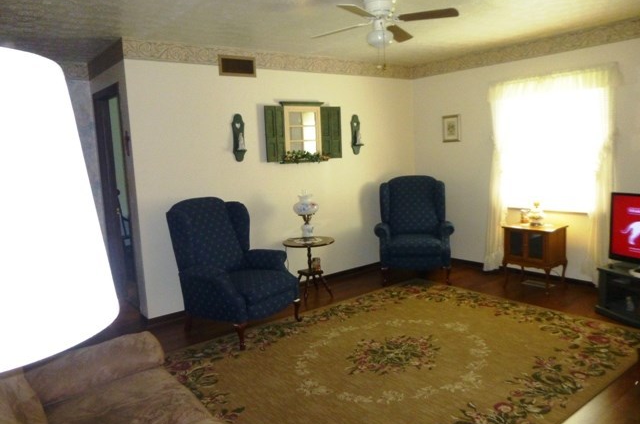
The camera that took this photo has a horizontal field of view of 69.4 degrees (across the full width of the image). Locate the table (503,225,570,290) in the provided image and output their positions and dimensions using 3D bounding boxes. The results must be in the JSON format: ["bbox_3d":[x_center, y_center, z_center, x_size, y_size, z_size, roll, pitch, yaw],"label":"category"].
[{"bbox_3d":[2.151,0.452,4.606,0.365,0.620,0.480,-9,10,-37],"label":"table"}]

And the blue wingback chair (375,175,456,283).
[{"bbox_3d":[1.026,0.177,5.207,0.825,1.110,0.840,-2,8,5],"label":"blue wingback chair"}]

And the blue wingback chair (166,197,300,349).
[{"bbox_3d":[-0.712,0.438,3.956,0.860,1.100,0.830,3,10,38],"label":"blue wingback chair"}]

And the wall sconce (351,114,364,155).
[{"bbox_3d":[0.449,-0.883,5.297,0.140,0.461,0.125,-9,10,-37],"label":"wall sconce"}]

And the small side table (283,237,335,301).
[{"bbox_3d":[-0.097,0.578,4.559,0.510,0.600,0.510,-3,8,0],"label":"small side table"}]

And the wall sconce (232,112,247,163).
[{"bbox_3d":[-0.743,-0.703,4.389,0.136,0.457,0.120,-9,10,-37],"label":"wall sconce"}]

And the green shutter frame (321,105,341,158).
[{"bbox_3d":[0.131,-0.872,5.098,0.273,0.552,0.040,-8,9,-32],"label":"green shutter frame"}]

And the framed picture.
[{"bbox_3d":[1.566,-0.984,5.480,0.025,0.309,0.231,-9,10,-37],"label":"framed picture"}]

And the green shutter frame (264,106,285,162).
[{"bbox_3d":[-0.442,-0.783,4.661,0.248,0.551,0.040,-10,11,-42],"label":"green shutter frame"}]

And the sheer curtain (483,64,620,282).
[{"bbox_3d":[2.244,-0.302,4.634,0.120,2.055,1.296,-9,10,-37],"label":"sheer curtain"}]

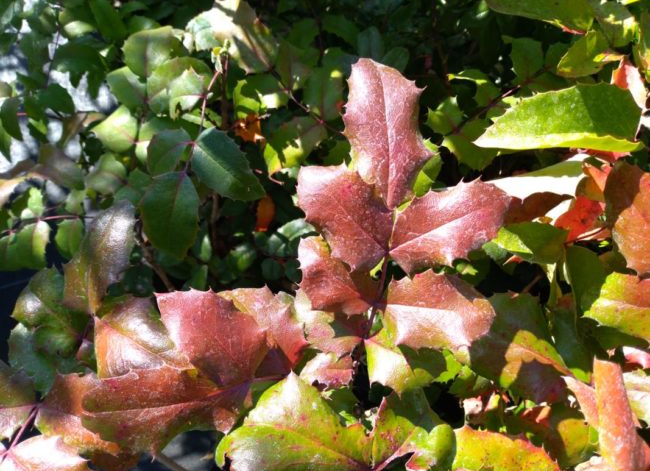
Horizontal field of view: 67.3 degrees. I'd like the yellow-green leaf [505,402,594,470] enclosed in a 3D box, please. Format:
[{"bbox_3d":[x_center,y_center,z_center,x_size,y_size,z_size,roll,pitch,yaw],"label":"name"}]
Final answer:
[{"bbox_3d":[0.176,0.156,0.380,0.069,0.020,0.052,17,67,7],"label":"yellow-green leaf"}]

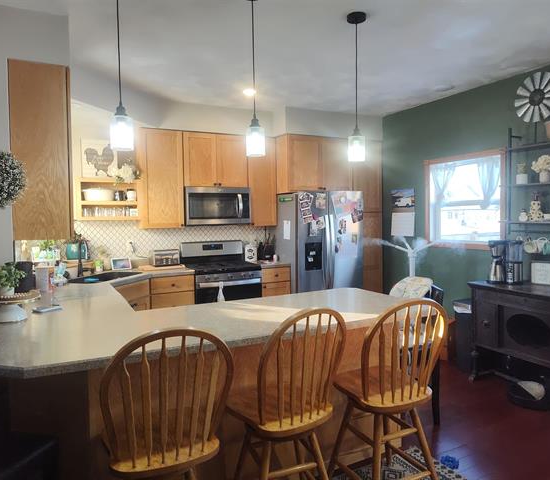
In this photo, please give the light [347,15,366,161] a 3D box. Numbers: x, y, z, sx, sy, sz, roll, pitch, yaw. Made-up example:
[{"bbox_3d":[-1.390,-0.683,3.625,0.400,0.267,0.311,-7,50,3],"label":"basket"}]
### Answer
[{"bbox_3d":[0.519,-0.950,2.679,0.119,0.911,0.119,-1,3,0],"label":"light"}]

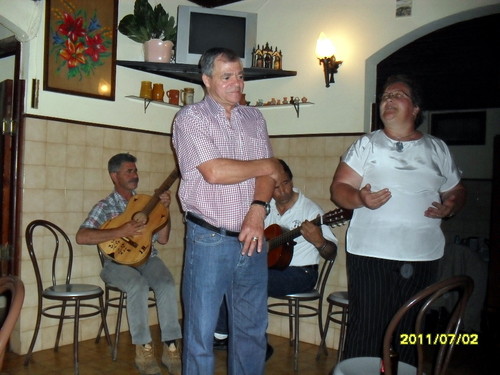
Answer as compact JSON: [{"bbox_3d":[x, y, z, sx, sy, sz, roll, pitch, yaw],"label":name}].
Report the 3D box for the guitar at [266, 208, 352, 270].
[{"bbox_3d":[0.280,0.324,3.234,0.110,0.370,0.990,9,-29,-36],"label":"guitar"}]

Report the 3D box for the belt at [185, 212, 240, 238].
[{"bbox_3d":[-0.104,0.154,2.200,0.370,0.110,0.280,2,-1,-30],"label":"belt"}]

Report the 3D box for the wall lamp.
[{"bbox_3d":[0.555,-0.875,3.476,0.135,0.350,0.200,2,-1,40],"label":"wall lamp"}]

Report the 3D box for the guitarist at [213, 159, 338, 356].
[{"bbox_3d":[0.136,0.474,3.343,0.687,1.323,0.707,3,1,45],"label":"guitarist"}]

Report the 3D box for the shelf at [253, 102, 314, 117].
[{"bbox_3d":[0.043,-0.577,3.953,1.020,0.110,0.100,2,-1,40],"label":"shelf"}]

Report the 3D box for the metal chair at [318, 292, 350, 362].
[{"bbox_3d":[0.717,0.726,3.262,0.450,0.870,0.410,2,1,-32],"label":"metal chair"}]

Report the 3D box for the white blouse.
[{"bbox_3d":[0.681,0.028,2.300,0.510,0.565,0.310,2,0,17],"label":"white blouse"}]

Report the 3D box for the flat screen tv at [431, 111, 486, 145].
[{"bbox_3d":[3.057,-0.867,7.400,0.780,0.490,0.100,2,-1,36],"label":"flat screen tv"}]

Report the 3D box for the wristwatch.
[{"bbox_3d":[0.043,0.086,2.080,0.075,0.055,0.058,2,-1,24],"label":"wristwatch"}]

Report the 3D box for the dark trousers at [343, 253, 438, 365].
[{"bbox_3d":[0.616,0.686,2.242,0.420,0.900,0.320,2,1,12],"label":"dark trousers"}]

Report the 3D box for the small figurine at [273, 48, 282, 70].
[{"bbox_3d":[0.209,-0.973,3.838,0.076,0.172,0.056,2,1,9],"label":"small figurine"}]

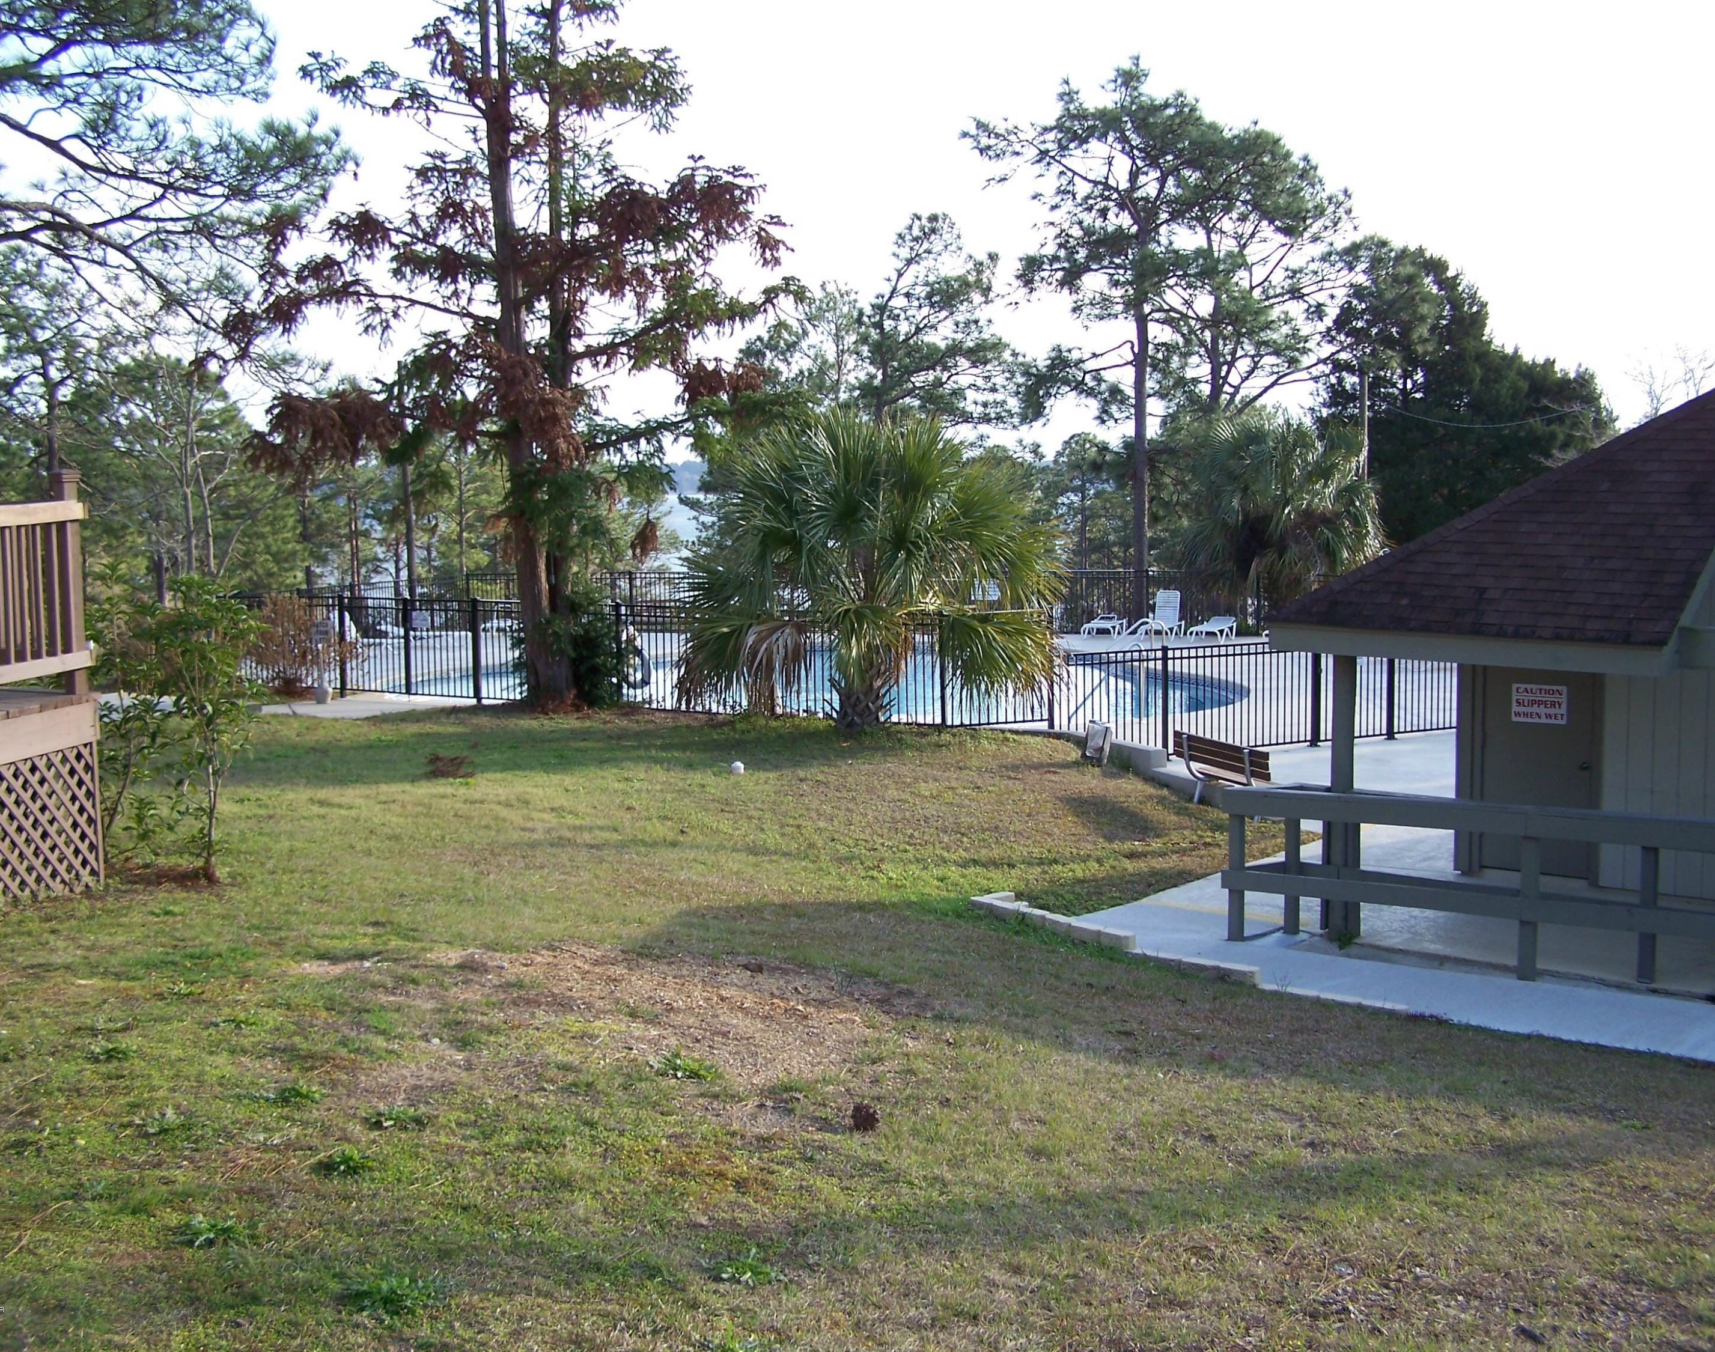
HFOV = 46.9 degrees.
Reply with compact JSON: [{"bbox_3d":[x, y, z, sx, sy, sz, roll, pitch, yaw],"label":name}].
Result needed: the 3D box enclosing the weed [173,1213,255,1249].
[{"bbox_3d":[-1.557,1.339,4.779,0.200,0.055,0.160,-1,6,0],"label":"weed"}]

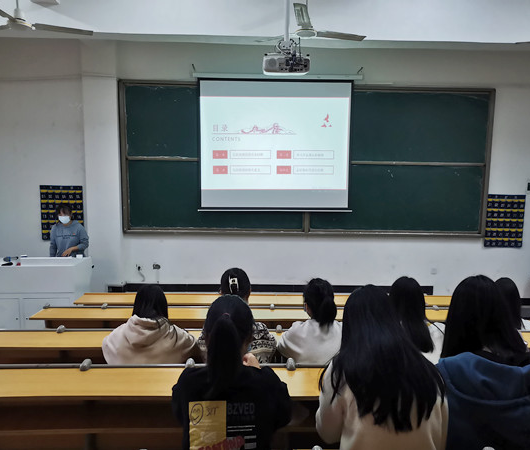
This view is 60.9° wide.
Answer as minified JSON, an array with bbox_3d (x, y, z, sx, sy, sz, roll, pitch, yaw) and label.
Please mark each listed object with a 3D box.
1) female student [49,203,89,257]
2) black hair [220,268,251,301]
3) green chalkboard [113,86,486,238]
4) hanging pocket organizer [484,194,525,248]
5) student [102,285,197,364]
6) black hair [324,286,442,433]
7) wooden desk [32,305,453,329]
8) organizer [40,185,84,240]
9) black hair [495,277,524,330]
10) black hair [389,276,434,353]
[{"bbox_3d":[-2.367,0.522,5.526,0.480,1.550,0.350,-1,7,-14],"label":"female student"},{"bbox_3d":[-0.154,0.319,2.353,0.170,0.200,0.210,1,7,-2],"label":"black hair"},{"bbox_3d":[0.626,-0.891,6.335,5.230,2.110,0.100,1,7,-2],"label":"green chalkboard"},{"bbox_3d":[3.511,-0.047,6.553,0.570,0.765,0.030,1,7,-2],"label":"hanging pocket organizer"},{"bbox_3d":[-0.597,0.882,2.437,0.500,1.150,0.620,1,7,-2],"label":"student"},{"bbox_3d":[0.387,0.436,1.471,0.345,0.440,0.270,1,7,-2],"label":"black hair"},{"bbox_3d":[0.063,1.045,3.675,3.680,0.750,0.380,1,7,-2],"label":"wooden desk"},{"bbox_3d":[-2.836,-0.158,6.312,0.580,0.770,0.030,1,7,-2],"label":"organizer"},{"bbox_3d":[1.765,0.596,3.307,0.200,0.410,0.230,1,7,-2],"label":"black hair"},{"bbox_3d":[0.782,0.480,2.406,0.205,0.385,0.240,1,7,-2],"label":"black hair"}]

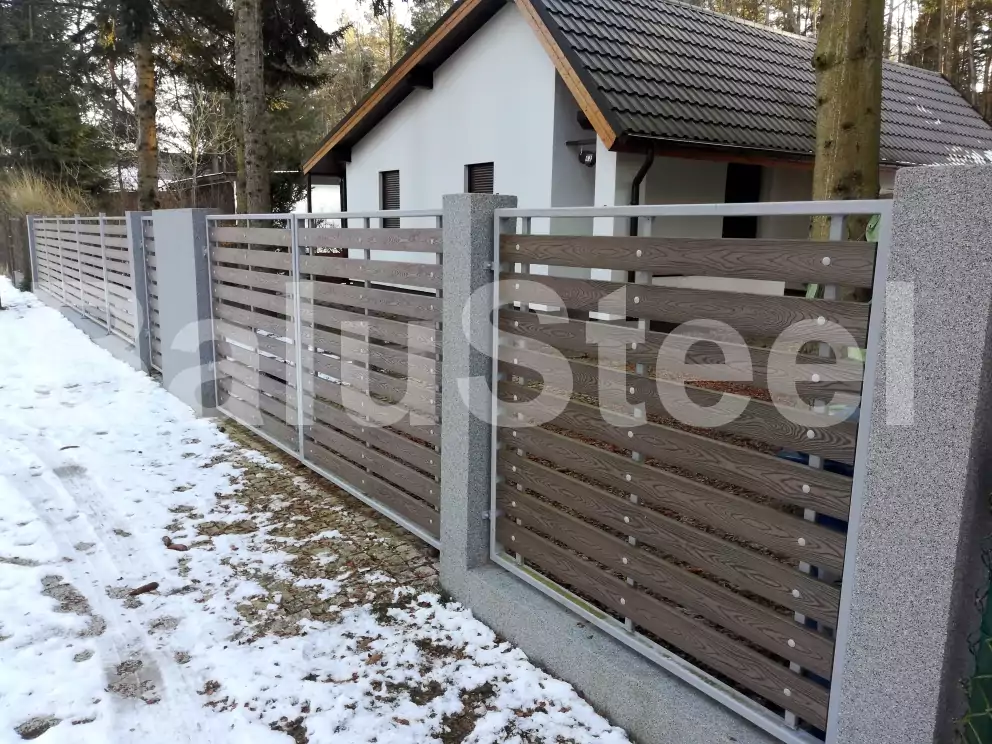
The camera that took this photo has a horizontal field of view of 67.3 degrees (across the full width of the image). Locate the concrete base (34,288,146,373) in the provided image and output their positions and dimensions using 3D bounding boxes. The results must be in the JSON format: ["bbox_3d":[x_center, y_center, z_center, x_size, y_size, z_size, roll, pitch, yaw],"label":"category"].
[{"bbox_3d":[-7.055,-0.890,12.628,0.231,0.238,10.017,-7,13,-37],"label":"concrete base"}]

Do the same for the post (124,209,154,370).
[{"bbox_3d":[-4.065,-0.921,8.638,0.236,1.824,0.251,-7,13,-37],"label":"post"}]

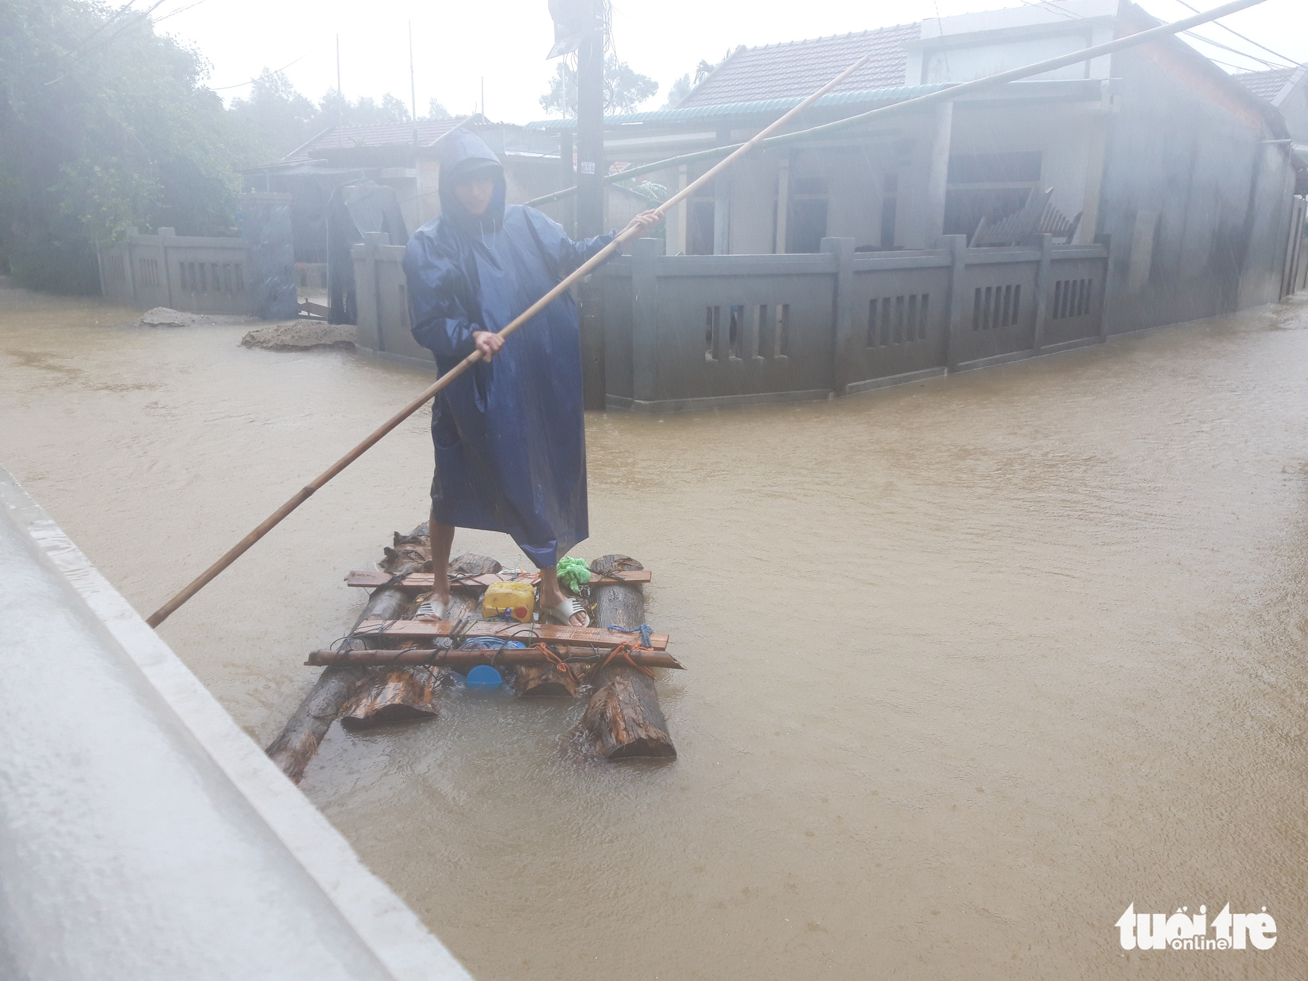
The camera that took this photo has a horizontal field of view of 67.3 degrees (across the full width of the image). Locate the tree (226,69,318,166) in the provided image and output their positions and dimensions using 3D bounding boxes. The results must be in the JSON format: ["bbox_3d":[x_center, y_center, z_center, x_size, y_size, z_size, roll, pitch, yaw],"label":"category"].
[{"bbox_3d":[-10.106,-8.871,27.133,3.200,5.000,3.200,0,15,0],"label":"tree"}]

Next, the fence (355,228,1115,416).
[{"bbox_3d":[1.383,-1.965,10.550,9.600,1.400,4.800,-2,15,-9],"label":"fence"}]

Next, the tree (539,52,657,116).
[{"bbox_3d":[-1.577,-9.951,28.393,3.700,5.000,3.500,0,15,0],"label":"tree"}]

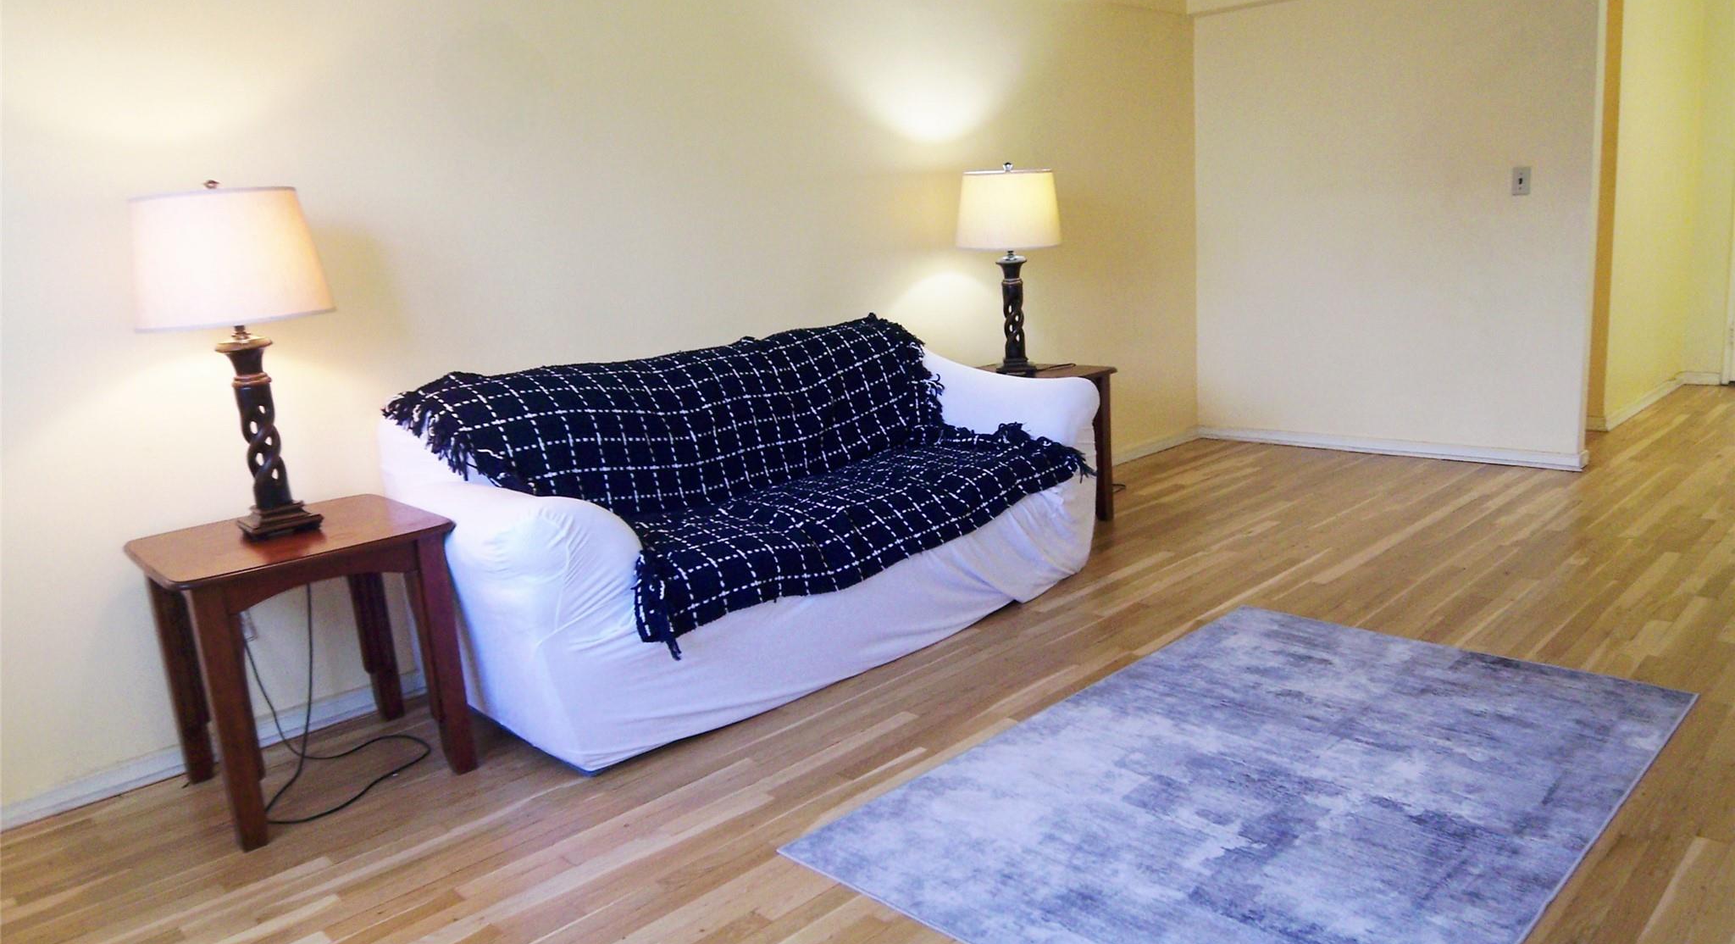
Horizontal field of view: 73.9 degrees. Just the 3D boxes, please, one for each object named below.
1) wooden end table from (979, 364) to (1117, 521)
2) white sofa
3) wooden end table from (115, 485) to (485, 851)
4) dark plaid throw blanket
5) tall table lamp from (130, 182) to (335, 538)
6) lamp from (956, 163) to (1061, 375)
[{"bbox_3d":[0.596,-0.079,4.538,0.585,0.607,0.560,-15,17,-42],"label":"wooden end table"},{"bbox_3d":[-0.241,0.056,3.525,2.085,0.880,0.860,-15,17,-42],"label":"white sofa"},{"bbox_3d":[-1.322,0.436,2.747,0.575,0.607,0.560,-15,17,-42],"label":"wooden end table"},{"bbox_3d":[-0.269,-0.048,3.447,1.970,0.680,0.830,-15,17,-42],"label":"dark plaid throw blanket"},{"bbox_3d":[-1.432,-0.260,2.660,0.400,0.807,0.400,-15,17,-42],"label":"tall table lamp"},{"bbox_3d":[0.569,-0.798,4.529,0.400,0.807,0.400,-4,12,1],"label":"lamp"}]

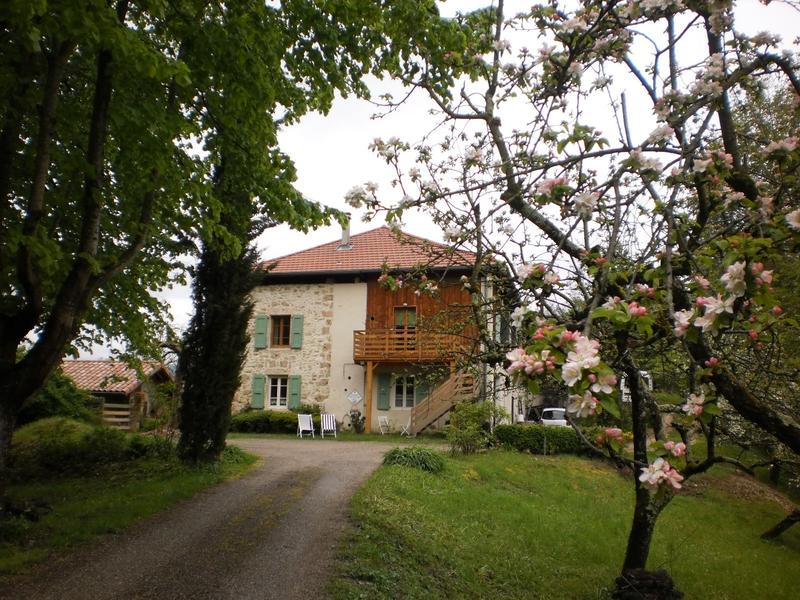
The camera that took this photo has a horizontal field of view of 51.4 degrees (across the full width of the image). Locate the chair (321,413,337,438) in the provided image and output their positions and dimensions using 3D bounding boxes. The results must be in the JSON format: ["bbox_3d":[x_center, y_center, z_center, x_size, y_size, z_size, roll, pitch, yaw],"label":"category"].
[{"bbox_3d":[-2.667,4.670,31.000,0.550,0.900,0.850,2,-6,-8],"label":"chair"}]

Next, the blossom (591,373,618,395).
[{"bbox_3d":[0.491,0.201,2.000,0.065,0.050,0.052,-1,-6,14],"label":"blossom"}]

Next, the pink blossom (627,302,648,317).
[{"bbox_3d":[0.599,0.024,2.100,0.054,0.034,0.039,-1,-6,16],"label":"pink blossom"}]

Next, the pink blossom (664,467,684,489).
[{"bbox_3d":[0.660,0.426,2.000,0.047,0.050,0.044,-1,-6,18],"label":"pink blossom"}]

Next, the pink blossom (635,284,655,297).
[{"bbox_3d":[0.705,-0.027,2.400,0.056,0.033,0.040,-1,-6,16],"label":"pink blossom"}]

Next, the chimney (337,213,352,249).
[{"bbox_3d":[-2.332,-2.833,35.000,0.580,1.500,0.580,-1,-6,19],"label":"chimney"}]

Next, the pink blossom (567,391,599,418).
[{"bbox_3d":[0.439,0.251,2.000,0.075,0.064,0.062,-1,-6,12],"label":"pink blossom"}]

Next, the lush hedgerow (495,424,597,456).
[{"bbox_3d":[4.454,4.287,25.500,3.100,0.900,0.900,-1,-6,18],"label":"lush hedgerow"}]

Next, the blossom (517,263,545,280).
[{"bbox_3d":[0.392,-0.085,2.500,0.082,0.051,0.060,0,-6,9],"label":"blossom"}]

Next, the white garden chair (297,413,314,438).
[{"bbox_3d":[-3.524,4.669,31.000,0.550,0.900,0.850,2,-6,-14],"label":"white garden chair"}]

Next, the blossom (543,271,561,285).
[{"bbox_3d":[0.455,-0.067,2.500,0.052,0.040,0.042,0,-6,10],"label":"blossom"}]

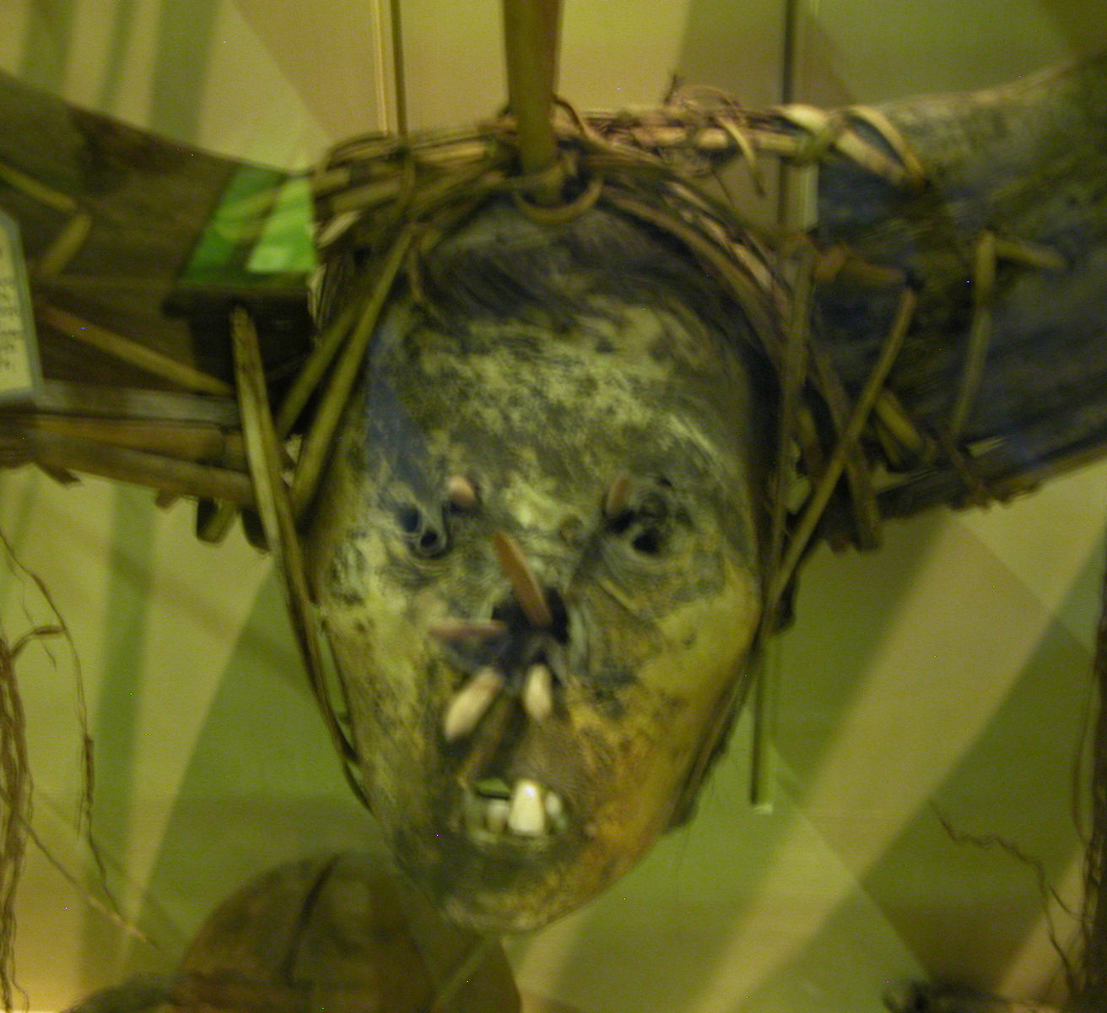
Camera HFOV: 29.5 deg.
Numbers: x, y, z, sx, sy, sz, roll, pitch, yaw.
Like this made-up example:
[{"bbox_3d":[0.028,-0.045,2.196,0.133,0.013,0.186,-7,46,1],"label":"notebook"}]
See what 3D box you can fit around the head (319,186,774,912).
[{"bbox_3d":[-0.005,0.018,0.655,0.141,0.222,0.160,3,5,3],"label":"head"}]

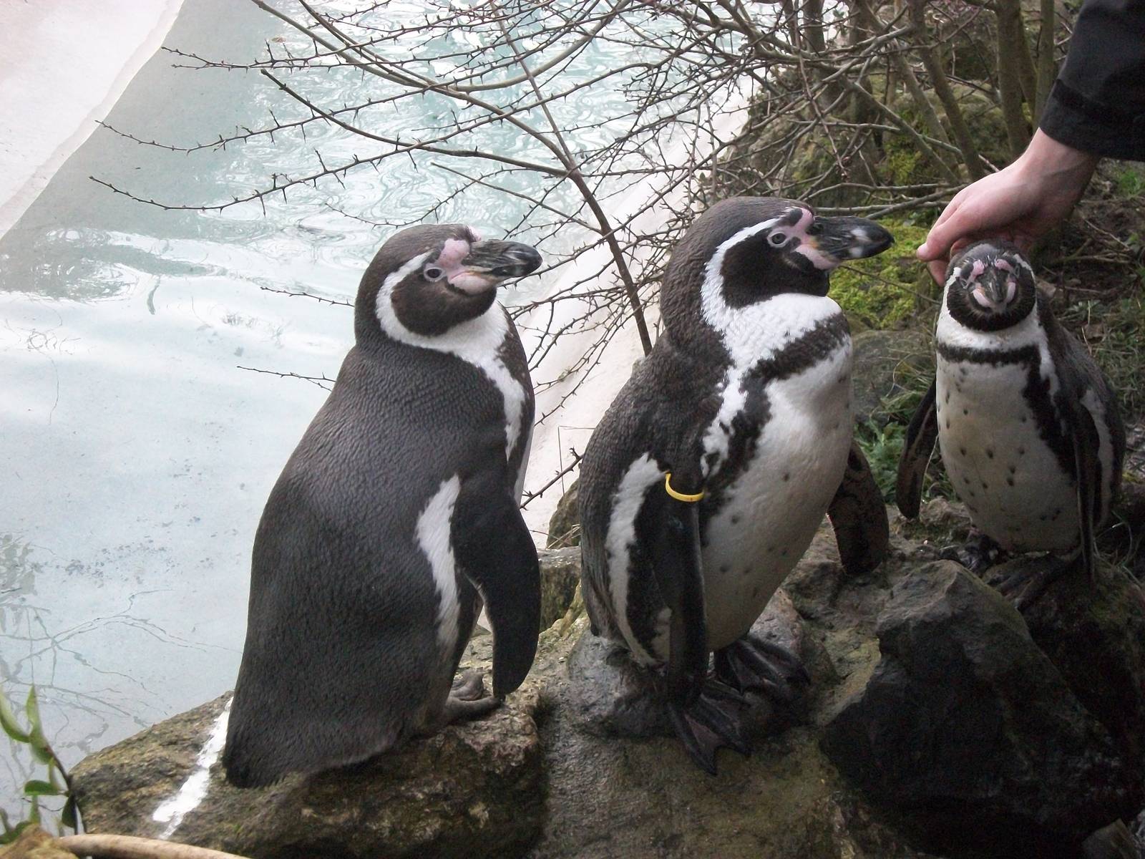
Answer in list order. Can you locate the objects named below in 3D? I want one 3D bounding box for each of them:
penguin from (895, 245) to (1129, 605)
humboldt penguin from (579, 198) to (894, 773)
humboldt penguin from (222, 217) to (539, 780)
[{"bbox_3d":[0.465,-0.011,2.150,0.230,0.380,0.225,11,23,26],"label":"penguin"},{"bbox_3d":[0.135,0.044,1.710,0.265,0.470,0.230,13,25,31],"label":"humboldt penguin"},{"bbox_3d":[-0.157,0.059,1.680,0.280,0.455,0.205,-11,23,-26],"label":"humboldt penguin"}]

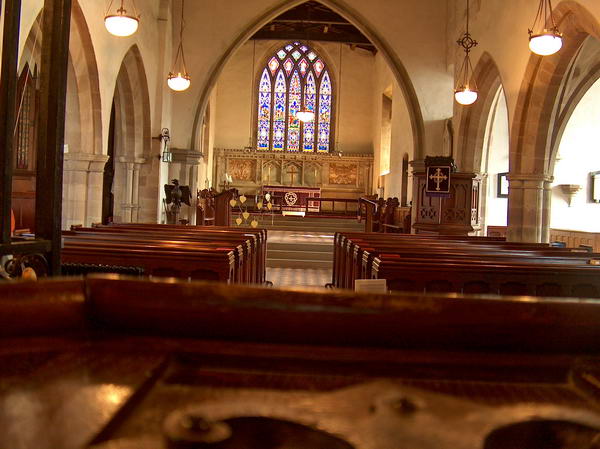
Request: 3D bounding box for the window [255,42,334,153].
[{"bbox_3d":[-0.197,-4.994,25.200,2.980,4.150,0.300,2,2,0],"label":"window"}]

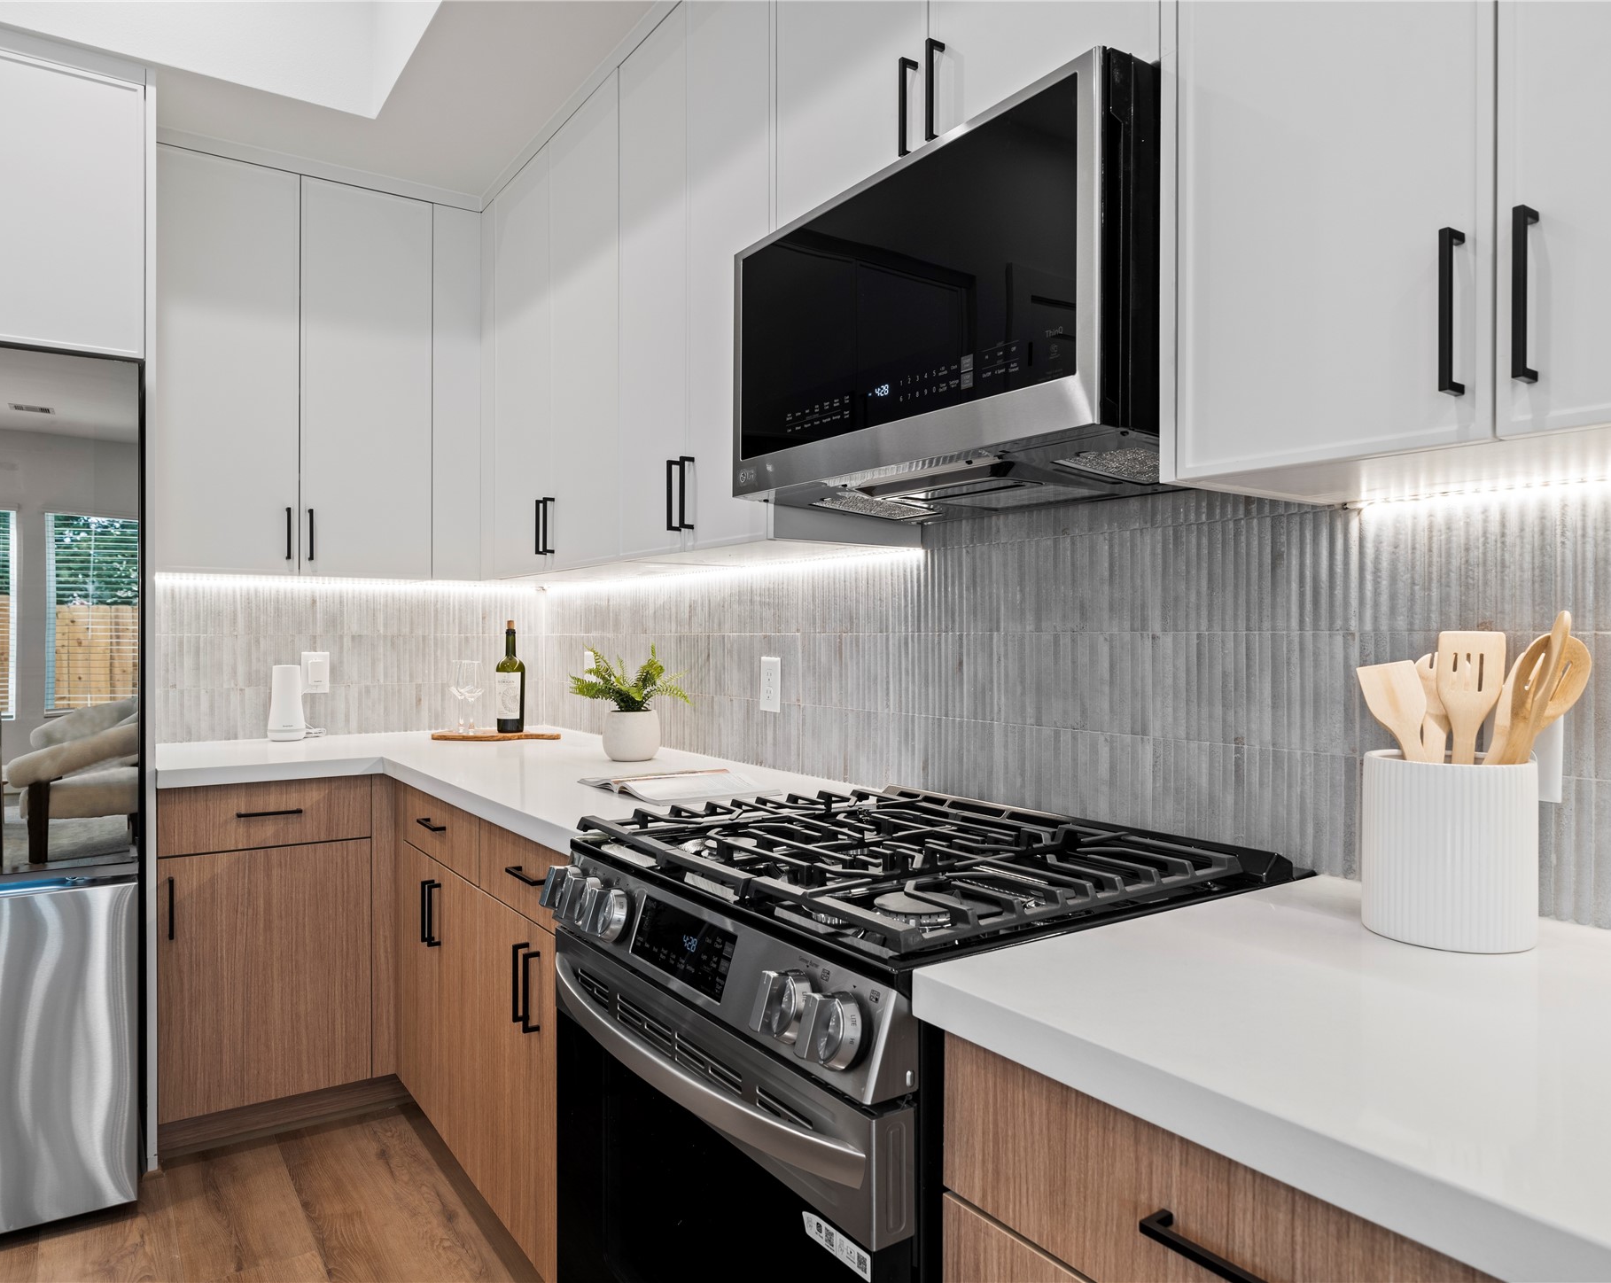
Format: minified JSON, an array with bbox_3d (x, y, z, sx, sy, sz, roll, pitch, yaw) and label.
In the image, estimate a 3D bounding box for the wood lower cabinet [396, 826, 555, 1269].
[{"bbox_3d":[-0.415,0.768,2.359,0.627,0.875,1.315,0,1,-34],"label":"wood lower cabinet"}]

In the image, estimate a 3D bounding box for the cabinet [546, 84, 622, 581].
[{"bbox_3d":[-0.374,-0.694,2.528,0.327,1.043,0.407,0,0,-34],"label":"cabinet"}]

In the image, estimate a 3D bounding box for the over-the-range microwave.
[{"bbox_3d":[0.265,-0.418,1.546,0.409,0.412,0.757,0,1,-34],"label":"over-the-range microwave"}]

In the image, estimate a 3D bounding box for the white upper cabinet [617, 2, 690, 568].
[{"bbox_3d":[-0.173,-0.692,2.231,0.327,1.043,0.309,0,0,-34],"label":"white upper cabinet"}]

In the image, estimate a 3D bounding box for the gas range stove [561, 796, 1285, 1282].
[{"bbox_3d":[0.114,0.740,1.457,0.743,0.945,0.761,0,1,-34],"label":"gas range stove"}]

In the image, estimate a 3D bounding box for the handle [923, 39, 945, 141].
[{"bbox_3d":[0.171,-0.718,1.404,0.027,0.135,0.009,0,0,-34],"label":"handle"}]

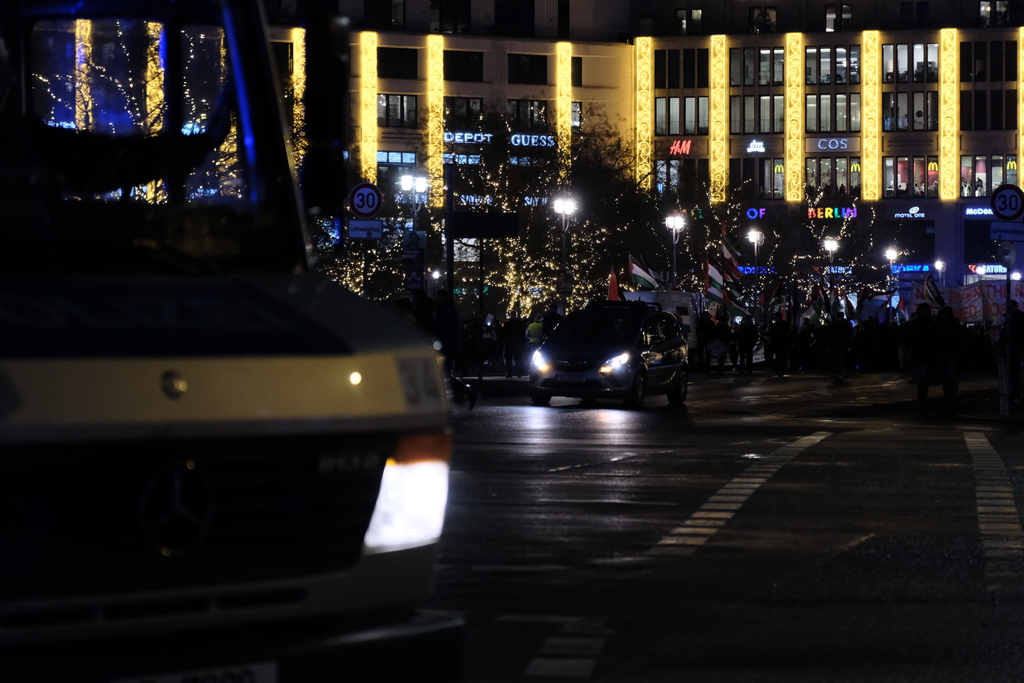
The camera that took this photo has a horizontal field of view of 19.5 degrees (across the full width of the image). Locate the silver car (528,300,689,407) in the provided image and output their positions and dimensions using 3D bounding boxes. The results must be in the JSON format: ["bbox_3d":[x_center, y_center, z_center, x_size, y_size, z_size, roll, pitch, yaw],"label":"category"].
[{"bbox_3d":[1.658,0.188,50.099,1.920,1.770,4.620,0,0,18],"label":"silver car"}]

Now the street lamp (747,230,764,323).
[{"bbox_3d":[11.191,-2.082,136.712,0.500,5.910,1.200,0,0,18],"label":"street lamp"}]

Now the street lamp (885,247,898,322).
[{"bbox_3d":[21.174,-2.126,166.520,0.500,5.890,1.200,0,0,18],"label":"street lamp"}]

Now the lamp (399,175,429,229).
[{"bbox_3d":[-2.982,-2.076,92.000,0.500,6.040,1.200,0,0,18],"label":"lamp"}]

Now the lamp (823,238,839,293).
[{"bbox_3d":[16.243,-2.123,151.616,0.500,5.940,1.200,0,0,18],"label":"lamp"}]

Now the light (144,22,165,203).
[{"bbox_3d":[-25.973,-16.637,217.000,1.300,13.080,0.500,0,0,-28],"label":"light"}]

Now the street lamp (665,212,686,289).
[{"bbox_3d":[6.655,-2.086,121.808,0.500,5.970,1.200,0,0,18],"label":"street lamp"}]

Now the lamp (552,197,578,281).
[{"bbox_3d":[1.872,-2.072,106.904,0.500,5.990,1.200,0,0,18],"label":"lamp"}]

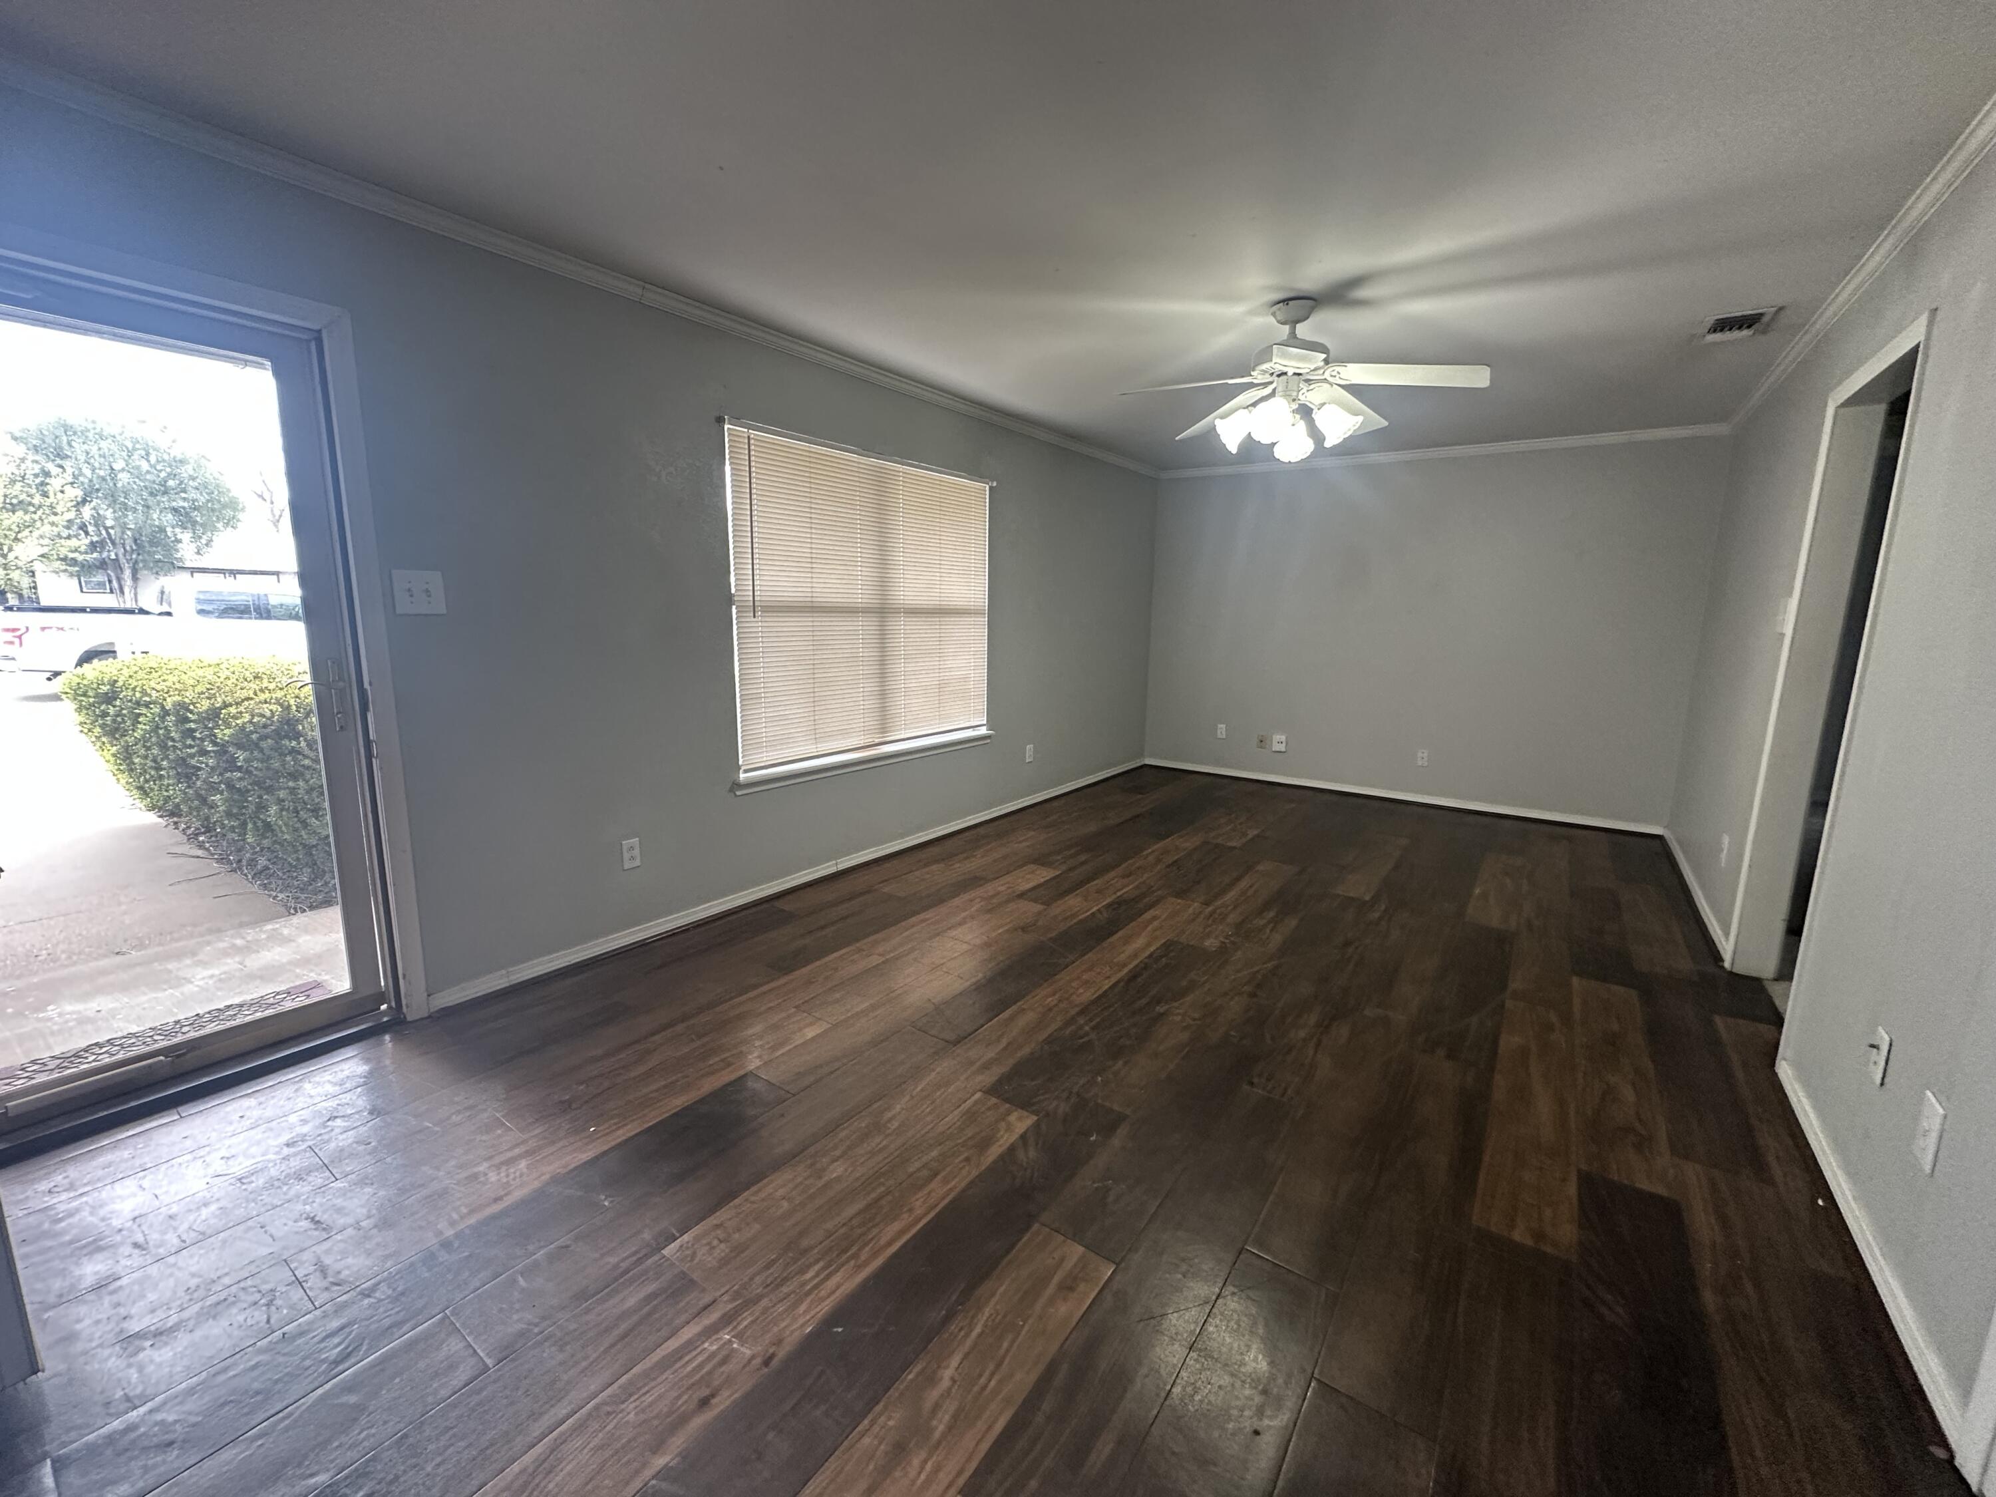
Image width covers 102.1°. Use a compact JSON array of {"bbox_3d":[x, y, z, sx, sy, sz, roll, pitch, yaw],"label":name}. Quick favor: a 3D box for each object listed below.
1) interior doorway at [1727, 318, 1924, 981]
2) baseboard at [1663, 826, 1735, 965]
[{"bbox_3d":[2.643,-0.113,2.550,0.150,2.080,0.960,8,12,34],"label":"interior doorway"},{"bbox_3d":[3.516,0.661,4.103,0.016,0.056,2.353,8,12,34],"label":"baseboard"}]

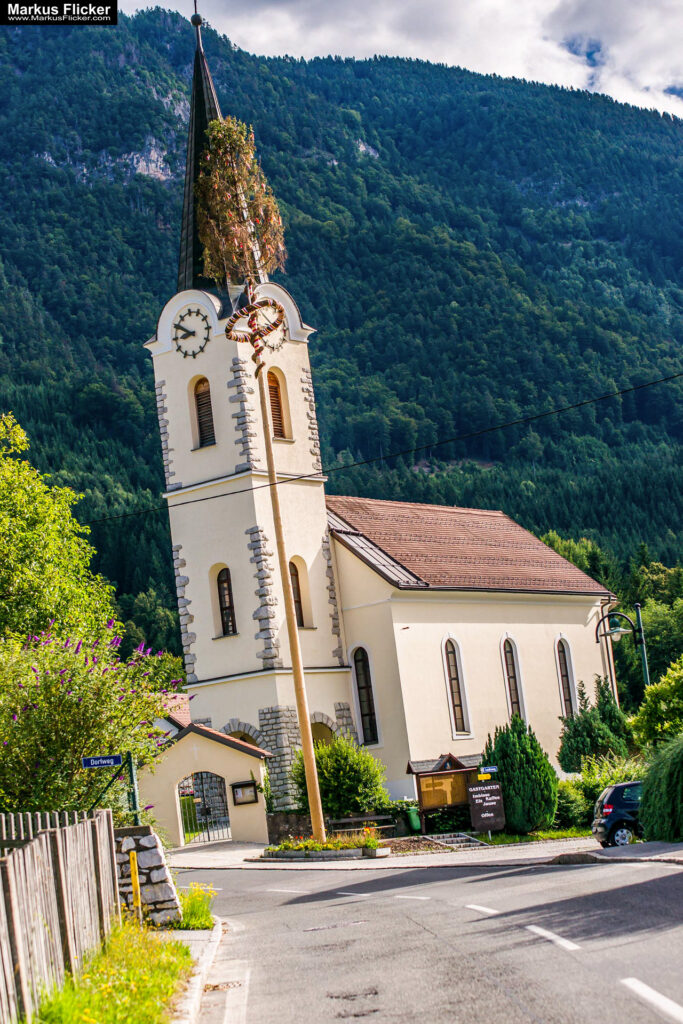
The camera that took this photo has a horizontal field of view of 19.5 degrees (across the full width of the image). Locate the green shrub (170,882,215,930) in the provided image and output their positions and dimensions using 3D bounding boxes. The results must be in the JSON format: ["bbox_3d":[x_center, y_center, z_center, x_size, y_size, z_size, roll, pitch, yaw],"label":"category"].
[{"bbox_3d":[-2.020,5.349,27.000,0.560,0.620,0.550,-7,-8,0],"label":"green shrub"}]

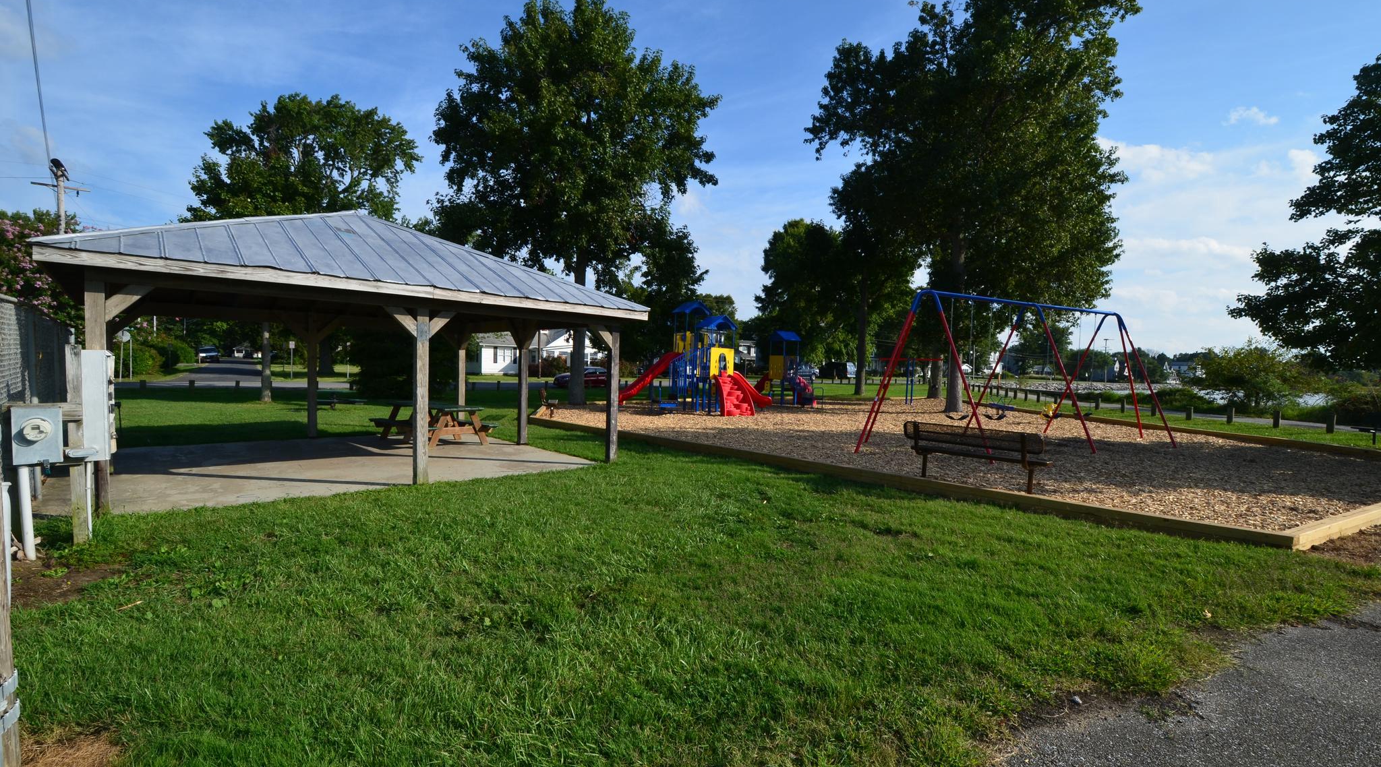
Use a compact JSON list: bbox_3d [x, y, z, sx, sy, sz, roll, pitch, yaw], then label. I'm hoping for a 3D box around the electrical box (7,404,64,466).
[{"bbox_3d":[-5.063,0.405,4.458,0.280,0.440,0.210,0,2,-36],"label":"electrical box"}]

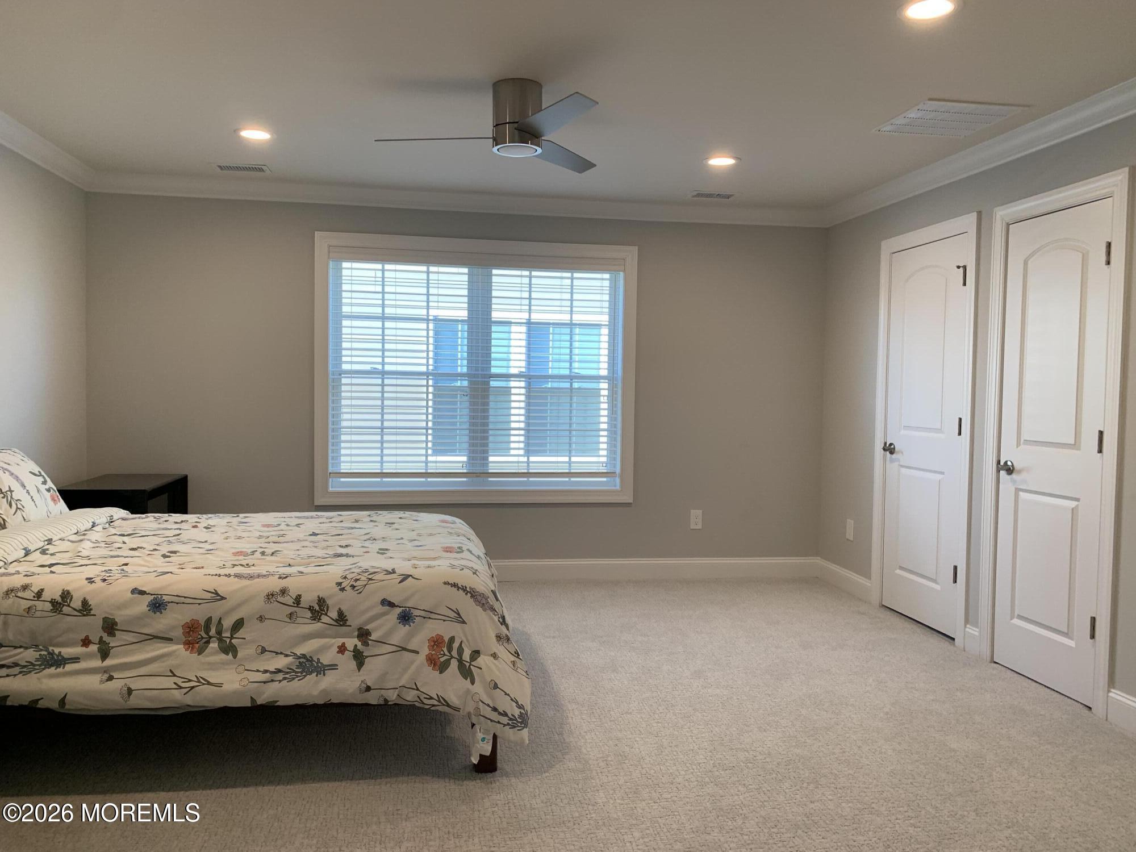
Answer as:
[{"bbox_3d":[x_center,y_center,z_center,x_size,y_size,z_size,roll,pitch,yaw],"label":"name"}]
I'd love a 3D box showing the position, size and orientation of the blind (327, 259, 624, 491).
[{"bbox_3d":[-0.555,-0.330,5.398,1.840,1.441,0.060,0,3,-10],"label":"blind"}]

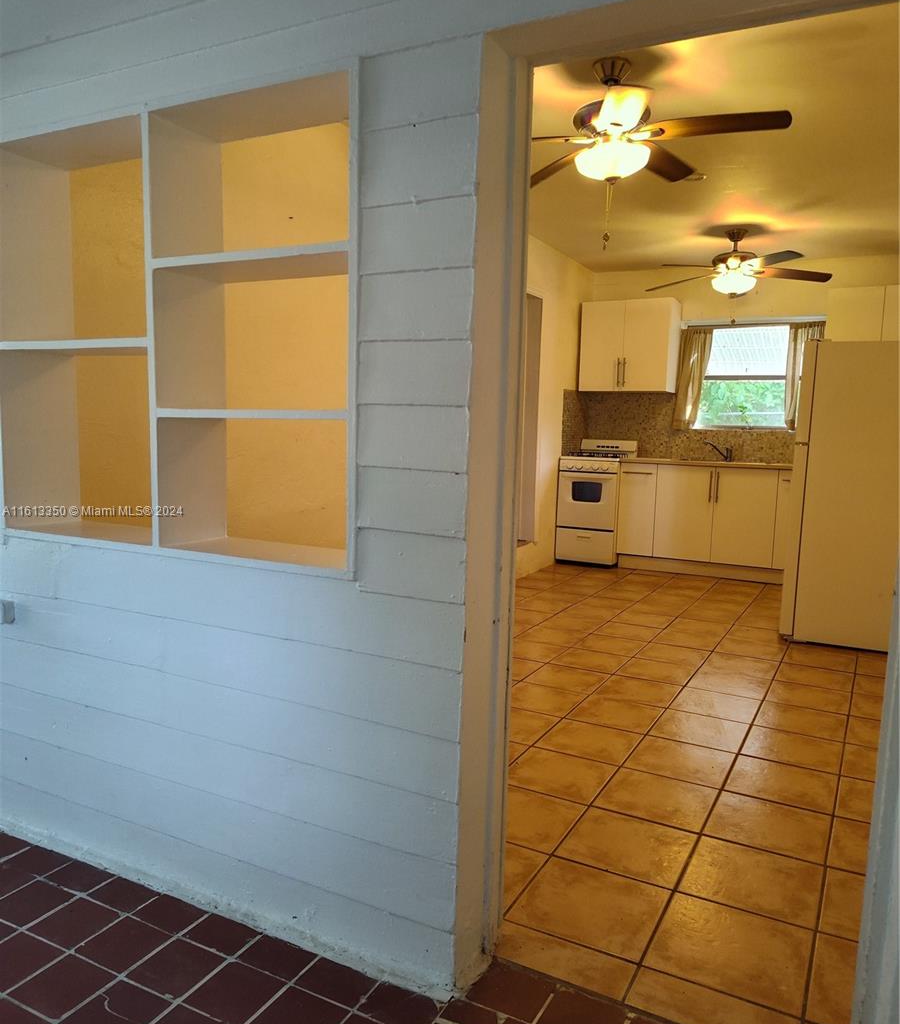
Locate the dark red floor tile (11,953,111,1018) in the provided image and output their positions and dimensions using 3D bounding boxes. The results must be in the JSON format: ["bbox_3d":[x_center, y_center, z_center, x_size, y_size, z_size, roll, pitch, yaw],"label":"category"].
[{"bbox_3d":[-0.816,1.007,1.686,0.153,0.010,0.147,5,7,27],"label":"dark red floor tile"}]

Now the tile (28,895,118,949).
[{"bbox_3d":[-0.893,0.985,1.906,0.151,0.013,0.149,5,7,27],"label":"tile"}]

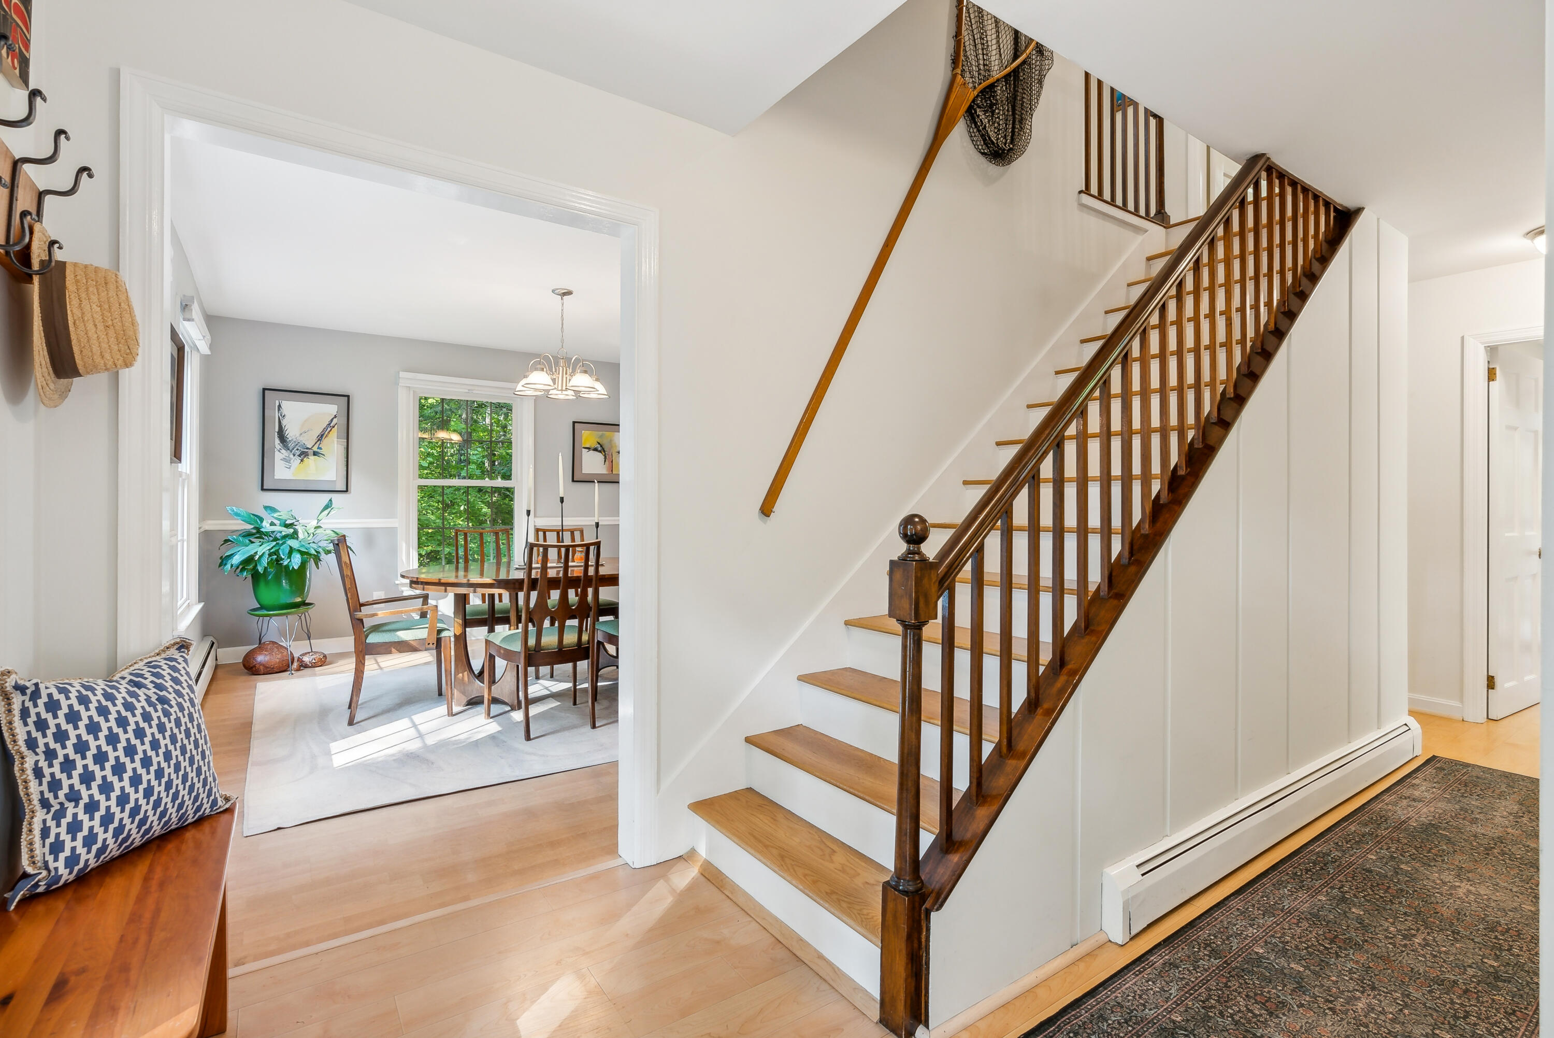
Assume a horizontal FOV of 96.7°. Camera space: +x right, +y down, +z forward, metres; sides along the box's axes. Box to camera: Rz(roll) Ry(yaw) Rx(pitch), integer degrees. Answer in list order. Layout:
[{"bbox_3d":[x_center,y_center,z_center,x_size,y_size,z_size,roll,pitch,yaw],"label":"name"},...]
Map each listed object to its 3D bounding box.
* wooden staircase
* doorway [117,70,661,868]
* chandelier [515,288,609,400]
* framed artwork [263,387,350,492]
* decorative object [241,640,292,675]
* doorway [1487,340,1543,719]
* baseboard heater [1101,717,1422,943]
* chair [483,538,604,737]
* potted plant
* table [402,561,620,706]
[{"bbox_3d":[1.240,-0.271,2.698,3.081,2.712,1.036,0,0,-35],"label":"wooden staircase"},{"bbox_3d":[-0.928,0.054,1.898,1.255,2.062,0.141,0,0,-35],"label":"doorway"},{"bbox_3d":[-1.417,-1.153,4.557,0.591,0.743,0.591,0,0,-35],"label":"chandelier"},{"bbox_3d":[-3.710,-0.613,5.452,0.577,0.799,0.027,0,0,-35],"label":"framed artwork"},{"bbox_3d":[-3.594,0.978,4.883,0.298,0.233,0.260,0,0,-35],"label":"decorative object"},{"bbox_3d":[4.166,0.083,3.888,0.759,1.988,0.037,0,0,-30],"label":"doorway"},{"bbox_3d":[1.922,0.999,2.510,2.539,0.171,0.072,0,0,-35],"label":"baseboard heater"},{"bbox_3d":[-1.216,0.602,3.667,0.494,0.966,0.597,0,0,-35],"label":"chair"},{"bbox_3d":[-3.560,0.256,4.937,0.716,0.787,0.716,0,0,-35],"label":"potted plant"},{"bbox_3d":[-1.365,0.697,4.381,1.812,0.777,1.302,0,0,-35],"label":"table"}]

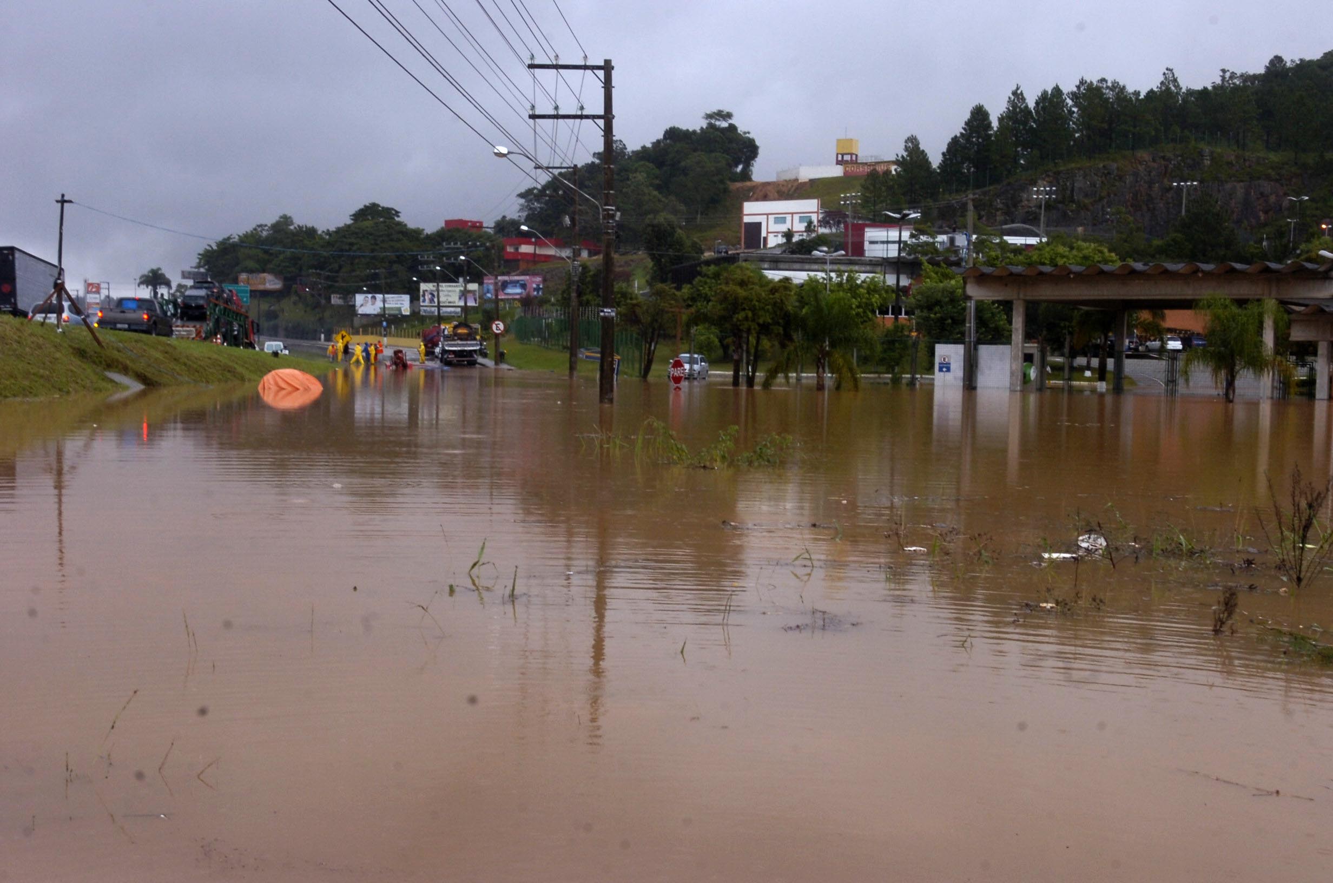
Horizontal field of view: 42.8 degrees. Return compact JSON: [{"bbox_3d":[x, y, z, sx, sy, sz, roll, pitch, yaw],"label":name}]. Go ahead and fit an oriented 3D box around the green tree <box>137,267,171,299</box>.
[{"bbox_3d":[-58.787,-16.061,195.000,4.100,7.800,4.100,1,3,0],"label":"green tree"}]

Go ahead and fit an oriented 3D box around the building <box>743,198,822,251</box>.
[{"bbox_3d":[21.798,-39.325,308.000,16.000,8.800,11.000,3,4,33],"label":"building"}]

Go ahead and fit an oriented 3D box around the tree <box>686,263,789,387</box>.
[{"bbox_3d":[2.685,-4.254,64.508,3.900,5.000,3.800,1,3,0],"label":"tree"}]

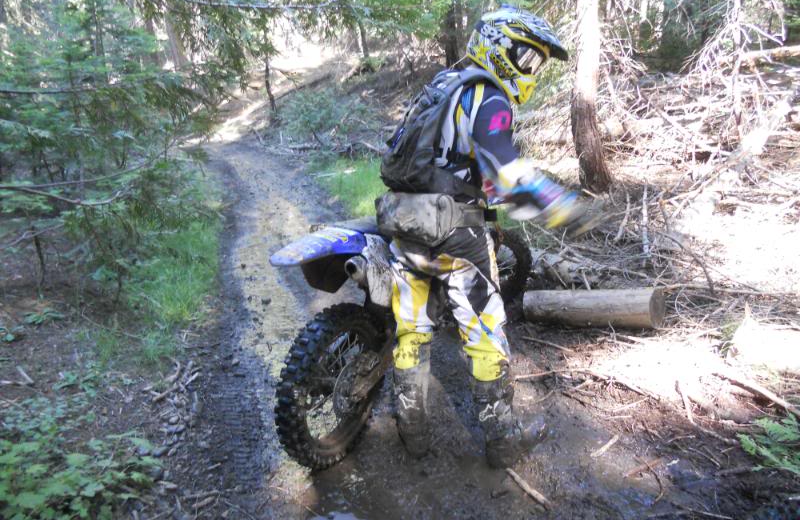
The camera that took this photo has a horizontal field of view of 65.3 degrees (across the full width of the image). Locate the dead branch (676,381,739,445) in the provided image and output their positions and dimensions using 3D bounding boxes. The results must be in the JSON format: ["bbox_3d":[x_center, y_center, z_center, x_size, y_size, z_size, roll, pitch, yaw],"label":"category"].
[{"bbox_3d":[1.314,0.648,2.784,0.132,0.060,0.511,-4,19,-4],"label":"dead branch"}]

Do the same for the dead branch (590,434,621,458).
[{"bbox_3d":[0.850,0.761,2.577,0.195,0.025,0.025,-18,24,-38],"label":"dead branch"}]

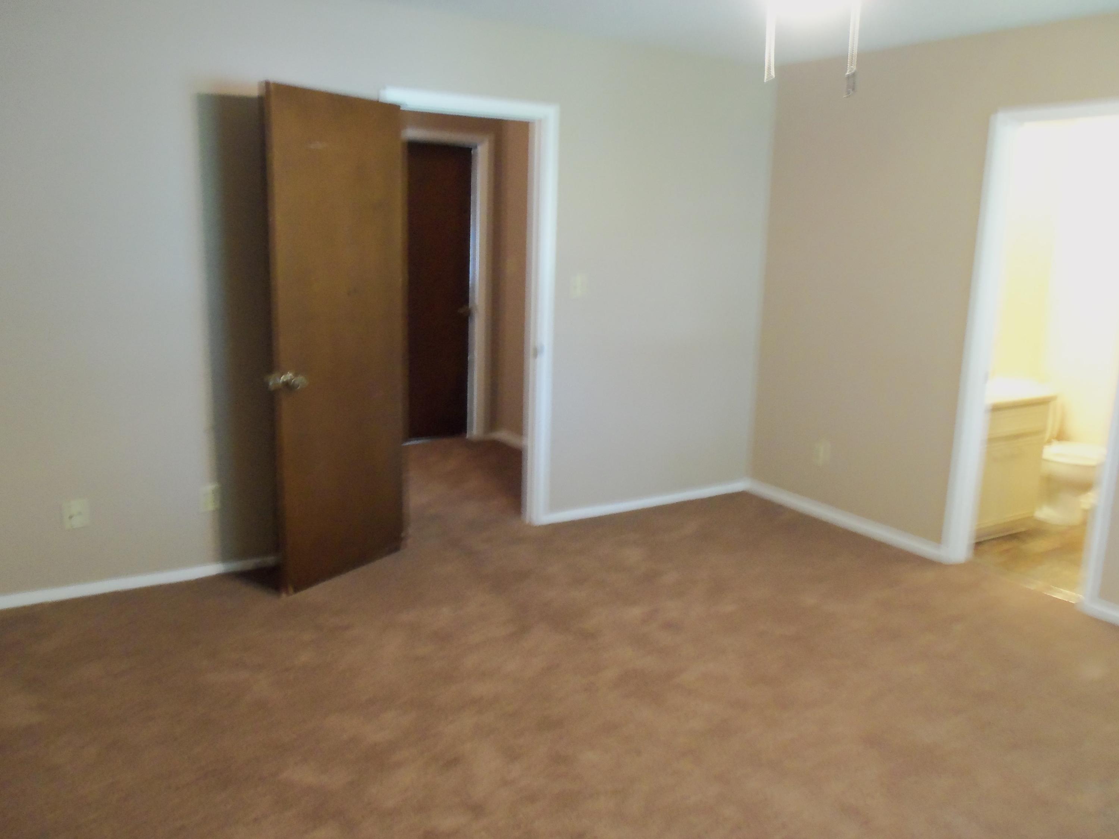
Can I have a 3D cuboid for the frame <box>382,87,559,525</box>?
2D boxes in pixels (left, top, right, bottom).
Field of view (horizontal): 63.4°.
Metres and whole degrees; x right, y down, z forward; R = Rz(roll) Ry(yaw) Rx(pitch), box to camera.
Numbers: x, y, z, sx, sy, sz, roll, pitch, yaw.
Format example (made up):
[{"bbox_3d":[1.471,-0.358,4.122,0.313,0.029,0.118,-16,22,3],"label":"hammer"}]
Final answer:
[{"bbox_3d":[-0.446,-0.458,4.404,0.900,2.110,0.140,-5,14,-31],"label":"frame"}]

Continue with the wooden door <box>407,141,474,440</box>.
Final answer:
[{"bbox_3d":[-0.967,-0.838,6.213,0.740,2.030,0.045,-6,14,-31],"label":"wooden door"}]

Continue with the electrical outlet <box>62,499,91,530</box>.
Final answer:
[{"bbox_3d":[-1.917,0.378,3.597,0.082,0.120,0.010,-5,14,-31],"label":"electrical outlet"}]

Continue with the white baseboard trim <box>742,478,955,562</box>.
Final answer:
[{"bbox_3d":[1.503,0.535,4.954,0.015,0.068,1.386,-5,14,-31],"label":"white baseboard trim"}]

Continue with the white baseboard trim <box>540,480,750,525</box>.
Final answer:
[{"bbox_3d":[0.543,0.464,5.160,1.426,0.068,0.015,-5,14,-31],"label":"white baseboard trim"}]

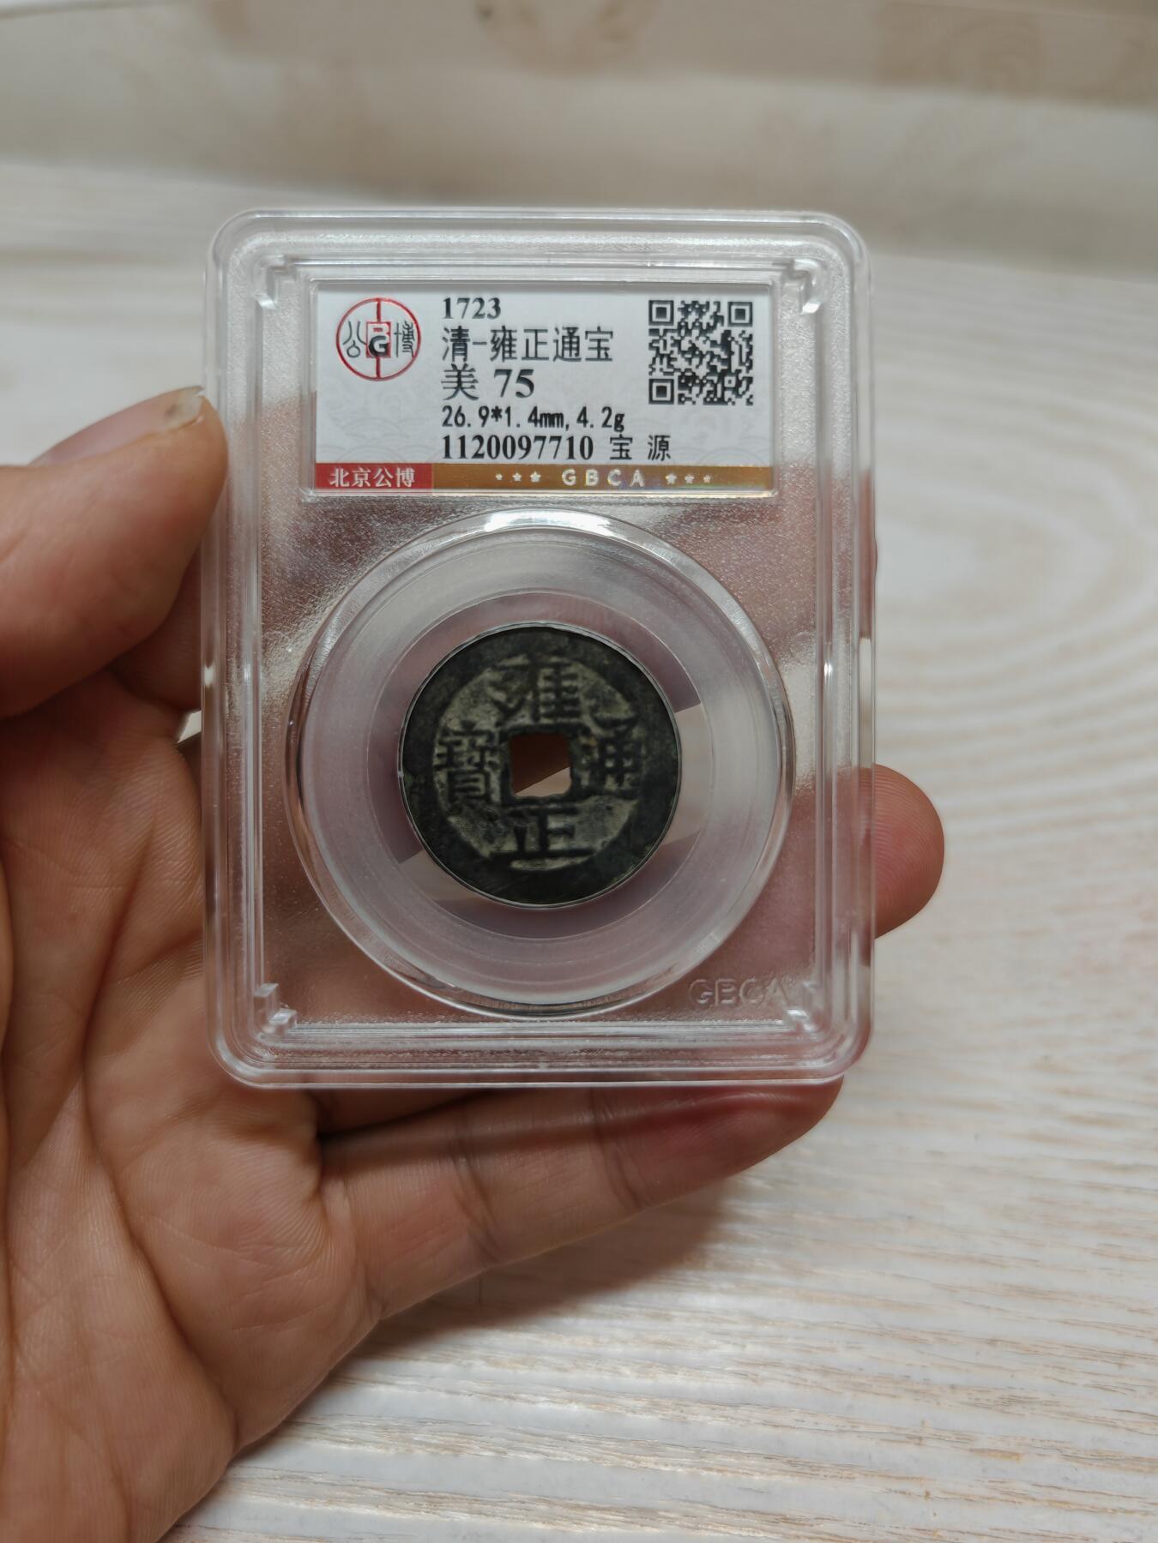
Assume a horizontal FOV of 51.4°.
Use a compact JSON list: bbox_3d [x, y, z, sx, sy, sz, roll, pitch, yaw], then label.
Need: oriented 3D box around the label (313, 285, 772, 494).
[{"bbox_3d":[-0.003,-0.037,0.117,0.044,0.001,0.020,0,89,0],"label":"label"}]

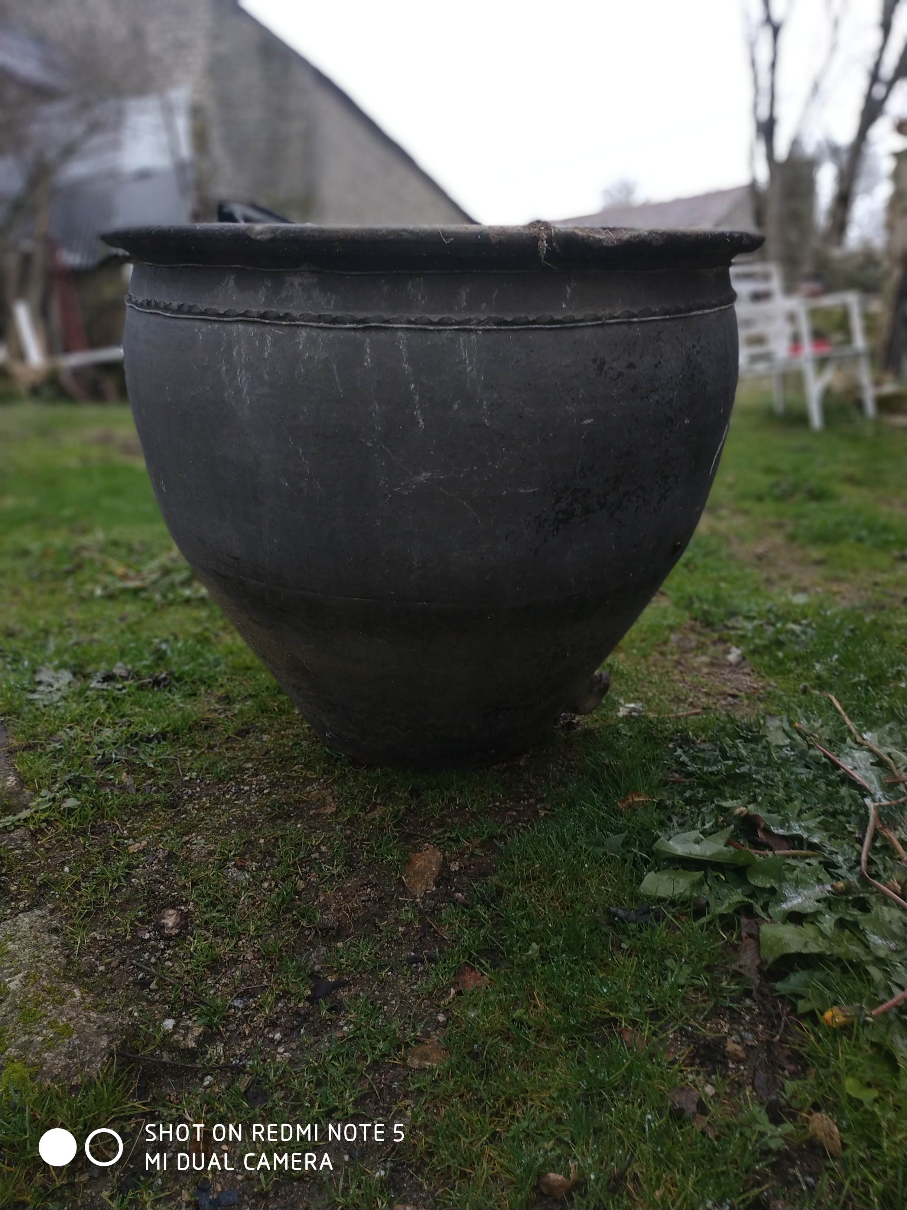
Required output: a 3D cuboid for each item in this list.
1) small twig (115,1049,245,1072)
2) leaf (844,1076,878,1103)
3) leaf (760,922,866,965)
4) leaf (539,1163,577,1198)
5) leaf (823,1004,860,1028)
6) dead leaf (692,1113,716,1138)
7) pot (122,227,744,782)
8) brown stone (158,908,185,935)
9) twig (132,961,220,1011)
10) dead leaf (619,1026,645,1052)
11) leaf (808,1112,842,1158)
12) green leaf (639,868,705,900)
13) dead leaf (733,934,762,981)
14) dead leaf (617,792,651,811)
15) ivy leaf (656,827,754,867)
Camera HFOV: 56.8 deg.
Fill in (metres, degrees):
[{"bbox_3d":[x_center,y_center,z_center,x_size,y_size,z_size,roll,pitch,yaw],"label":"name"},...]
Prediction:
[{"bbox_3d":[-0.263,0.432,0.803,0.127,0.008,0.012,3,25,7],"label":"small twig"},{"bbox_3d":[0.387,0.464,0.801,0.029,0.018,0.026,16,27,33],"label":"leaf"},{"bbox_3d":[0.377,0.355,0.880,0.107,0.030,0.034,0,24,0],"label":"leaf"},{"bbox_3d":[0.086,0.475,0.693,0.031,0.016,0.021,0,24,0],"label":"leaf"},{"bbox_3d":[0.407,0.428,0.874,0.046,0.025,0.024,-3,23,-7],"label":"leaf"},{"bbox_3d":[0.235,0.487,0.784,0.018,0.014,0.027,-14,27,-31],"label":"dead leaf"},{"bbox_3d":[-0.029,-0.161,1.245,0.818,0.725,0.818,0,24,0],"label":"pot"},{"bbox_3d":[-0.320,0.360,0.954,0.028,0.014,0.031,0,24,0],"label":"brown stone"},{"bbox_3d":[-0.313,0.425,0.944,0.136,0.010,0.012,12,26,27],"label":"twig"},{"bbox_3d":[0.187,0.450,0.869,0.020,0.015,0.032,-5,23,-11],"label":"dead leaf"},{"bbox_3d":[0.322,0.458,0.727,0.020,0.012,0.034,-4,25,-9],"label":"leaf"},{"bbox_3d":[0.276,0.348,1.054,0.096,0.025,0.048,-6,23,-15],"label":"green leaf"},{"bbox_3d":[0.342,0.406,0.974,0.032,0.018,0.065,8,24,18],"label":"dead leaf"},{"bbox_3d":[0.244,0.265,1.132,0.043,0.014,0.028,0,24,0],"label":"dead leaf"},{"bbox_3d":[0.325,0.319,1.098,0.122,0.035,0.065,-2,23,-6],"label":"ivy leaf"}]

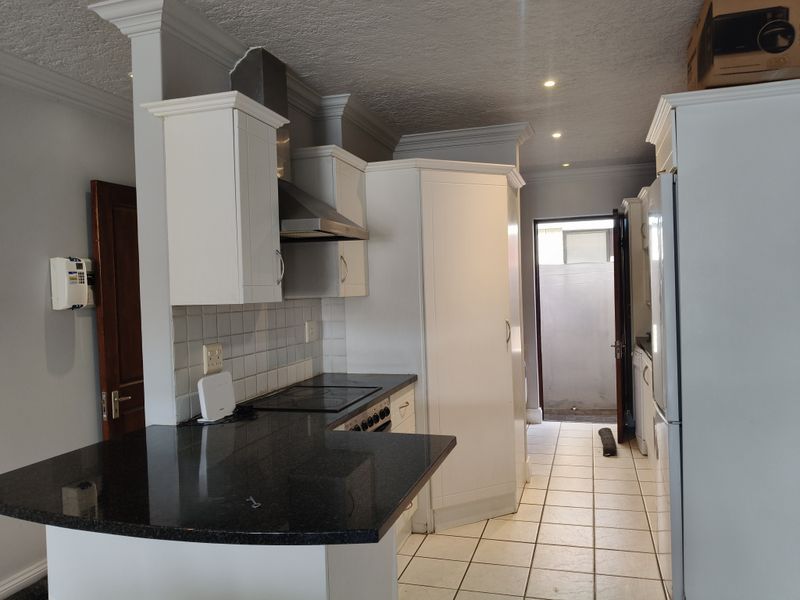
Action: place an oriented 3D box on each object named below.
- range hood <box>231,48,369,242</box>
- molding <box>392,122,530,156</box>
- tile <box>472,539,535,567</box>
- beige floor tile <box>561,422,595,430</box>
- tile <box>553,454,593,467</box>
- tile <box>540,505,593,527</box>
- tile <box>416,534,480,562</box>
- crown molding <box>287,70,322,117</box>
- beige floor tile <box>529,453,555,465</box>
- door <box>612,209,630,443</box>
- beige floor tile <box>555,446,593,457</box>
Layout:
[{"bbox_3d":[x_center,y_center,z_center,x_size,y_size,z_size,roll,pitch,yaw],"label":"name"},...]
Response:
[{"bbox_3d":[-0.491,-0.721,2.858,0.485,0.865,0.585,-2,1,18],"label":"range hood"},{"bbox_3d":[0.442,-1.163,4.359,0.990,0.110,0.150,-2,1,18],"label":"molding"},{"bbox_3d":[0.557,1.347,3.194,0.298,0.010,0.298,-2,0,18],"label":"tile"},{"bbox_3d":[1.749,1.260,5.943,0.299,0.010,0.295,-2,1,18],"label":"beige floor tile"},{"bbox_3d":[1.398,1.302,4.840,0.298,0.010,0.298,-2,0,18],"label":"tile"},{"bbox_3d":[1.030,1.325,3.681,0.298,0.010,0.298,-2,0,18],"label":"tile"},{"bbox_3d":[0.269,1.351,3.279,0.299,0.010,0.295,-2,1,18],"label":"tile"},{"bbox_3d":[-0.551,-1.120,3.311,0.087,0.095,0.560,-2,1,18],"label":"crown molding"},{"bbox_3d":[1.099,1.298,4.896,0.299,0.010,0.295,-2,1,18],"label":"beige floor tile"},{"bbox_3d":[2.064,0.222,5.579,0.045,2.030,0.810,-2,1,26],"label":"door"},{"bbox_3d":[1.490,1.296,5.130,0.298,0.010,0.298,-2,0,18],"label":"beige floor tile"}]

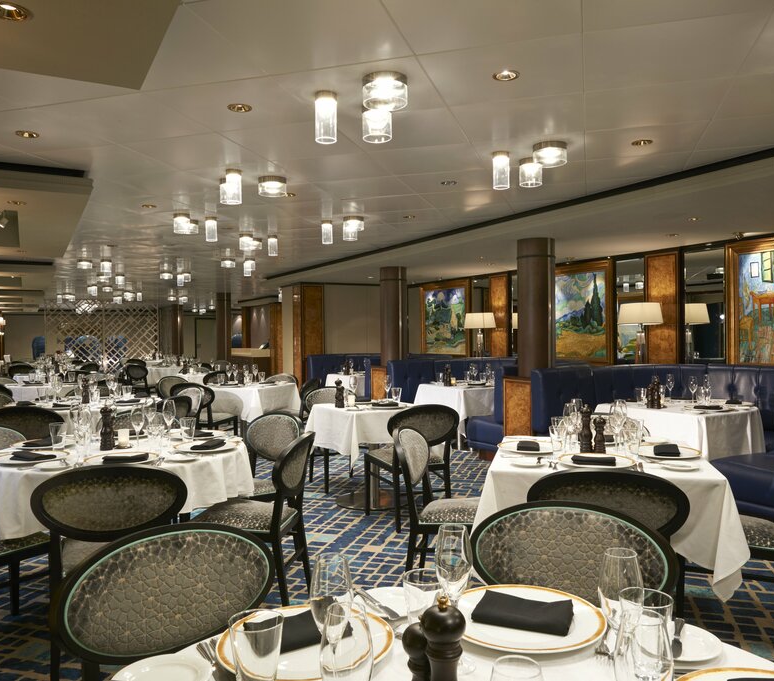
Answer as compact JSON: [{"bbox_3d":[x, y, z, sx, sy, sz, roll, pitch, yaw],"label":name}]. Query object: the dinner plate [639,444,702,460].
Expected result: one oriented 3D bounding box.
[{"bbox_3d":[1.202,0.486,2.940,0.305,0.025,0.305,0,0,0],"label":"dinner plate"}]

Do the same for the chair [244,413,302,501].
[{"bbox_3d":[-0.833,0.851,3.932,0.530,0.835,0.570,0,0,44],"label":"chair"}]

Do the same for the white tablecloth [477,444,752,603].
[{"bbox_3d":[0.969,0.745,3.148,1.030,0.435,1.100,0,0,13],"label":"white tablecloth"}]

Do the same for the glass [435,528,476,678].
[{"bbox_3d":[0.109,0.415,1.107,0.070,0.222,0.070,0,0,0],"label":"glass"}]

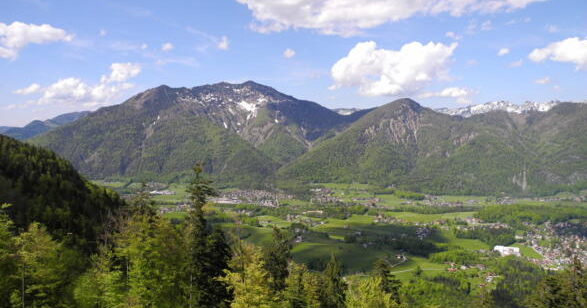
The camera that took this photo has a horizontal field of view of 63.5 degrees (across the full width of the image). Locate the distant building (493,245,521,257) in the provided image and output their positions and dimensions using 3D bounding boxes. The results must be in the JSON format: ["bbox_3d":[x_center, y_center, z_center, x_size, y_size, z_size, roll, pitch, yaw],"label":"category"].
[{"bbox_3d":[560.881,256.214,1250.000,50.000,17.000,45.000,0,1,0],"label":"distant building"}]

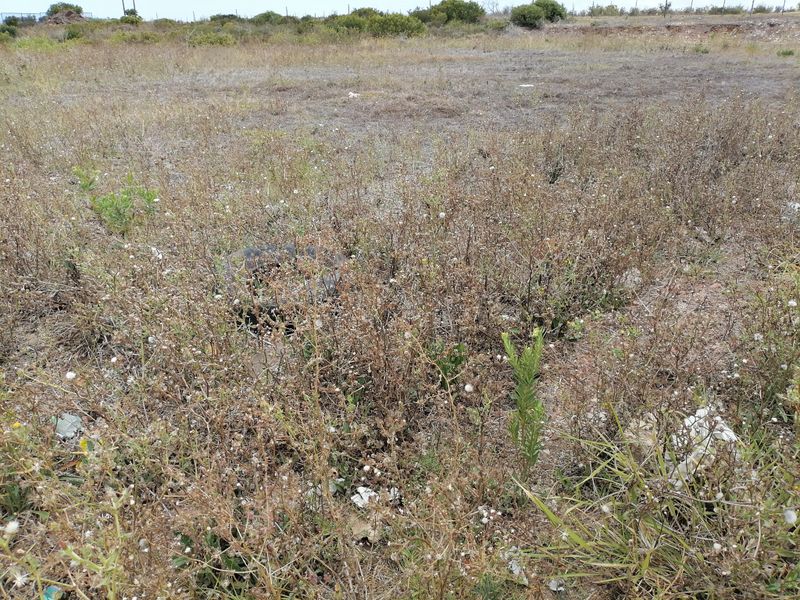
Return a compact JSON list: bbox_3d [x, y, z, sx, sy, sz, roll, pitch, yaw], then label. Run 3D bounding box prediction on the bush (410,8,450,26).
[{"bbox_3d":[2.356,-22.646,48.000,3.000,1.700,2.600,0,25,3],"label":"bush"}]

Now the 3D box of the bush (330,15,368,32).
[{"bbox_3d":[-3.530,-19.326,42.000,2.600,1.200,2.100,-2,25,-4],"label":"bush"}]

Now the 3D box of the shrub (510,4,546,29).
[{"bbox_3d":[9.195,-20.287,43.000,2.500,1.700,2.300,4,26,10],"label":"shrub"}]

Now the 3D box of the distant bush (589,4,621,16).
[{"bbox_3d":[18.718,-26.498,55.000,2.900,1.100,2.200,0,25,0],"label":"distant bush"}]

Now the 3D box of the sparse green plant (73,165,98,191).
[{"bbox_3d":[-2.905,-1.131,5.550,0.240,0.230,0.220,-13,28,-25],"label":"sparse green plant"}]

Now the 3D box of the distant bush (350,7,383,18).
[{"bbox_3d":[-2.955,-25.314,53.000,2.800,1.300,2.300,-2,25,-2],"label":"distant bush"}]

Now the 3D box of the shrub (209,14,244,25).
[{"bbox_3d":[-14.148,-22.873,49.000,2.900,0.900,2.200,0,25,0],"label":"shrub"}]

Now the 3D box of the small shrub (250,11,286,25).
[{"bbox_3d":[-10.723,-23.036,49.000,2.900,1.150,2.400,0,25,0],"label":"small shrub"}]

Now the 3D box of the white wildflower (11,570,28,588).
[{"bbox_3d":[-0.836,0.614,1.320,0.040,0.036,0.038,0,25,0],"label":"white wildflower"}]

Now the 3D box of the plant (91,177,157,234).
[{"bbox_3d":[-2.040,-0.700,4.450,0.500,0.380,0.450,-12,28,-23],"label":"plant"}]

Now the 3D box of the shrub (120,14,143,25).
[{"bbox_3d":[-25.916,-27.074,58.000,2.100,1.000,1.800,-10,27,-20],"label":"shrub"}]

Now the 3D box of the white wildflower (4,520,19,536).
[{"bbox_3d":[-0.938,0.551,1.450,0.034,0.034,0.034,0,25,0],"label":"white wildflower"}]

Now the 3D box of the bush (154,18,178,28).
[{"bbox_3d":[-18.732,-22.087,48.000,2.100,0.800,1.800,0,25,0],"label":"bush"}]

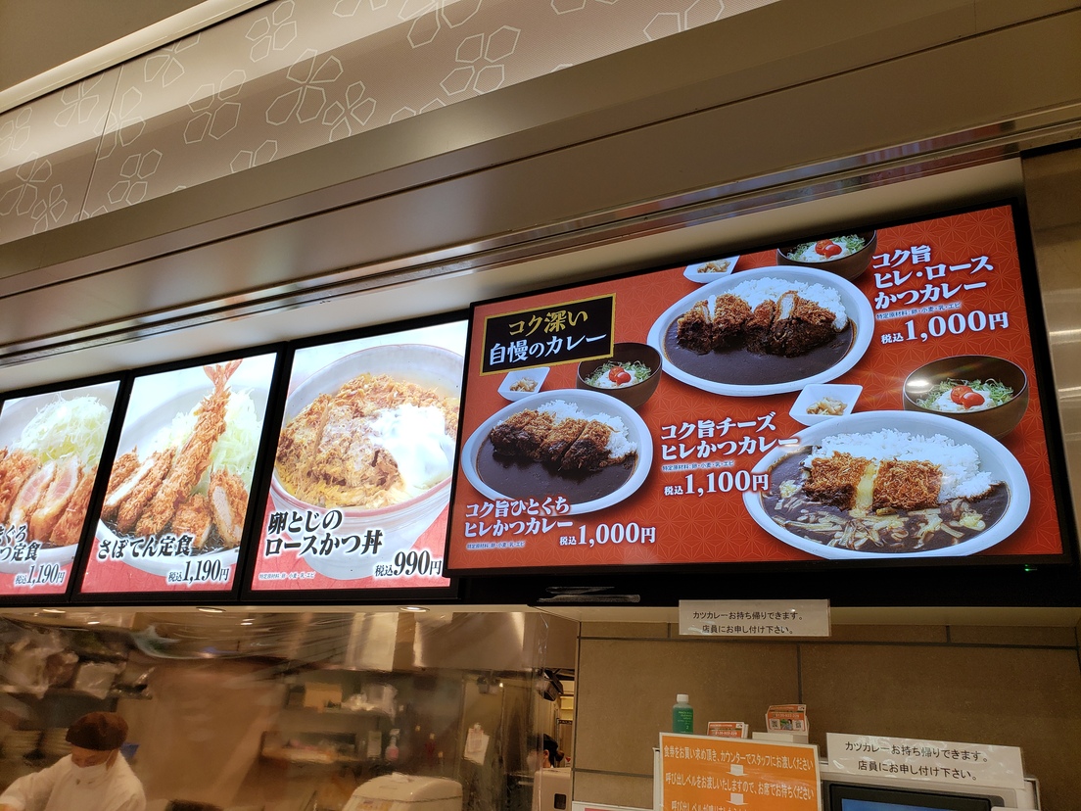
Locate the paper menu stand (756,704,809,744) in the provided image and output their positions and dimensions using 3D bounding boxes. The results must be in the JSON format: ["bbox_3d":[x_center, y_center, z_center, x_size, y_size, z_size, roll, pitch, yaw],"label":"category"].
[{"bbox_3d":[0.483,0.651,1.626,0.092,0.098,0.060,-16,-29,41],"label":"paper menu stand"}]

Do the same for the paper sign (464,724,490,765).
[{"bbox_3d":[-0.437,2.340,5.600,0.155,0.205,0.010,8,-20,16],"label":"paper sign"}]

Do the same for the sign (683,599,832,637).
[{"bbox_3d":[0.426,0.428,1.639,0.297,0.070,0.008,-6,-24,25],"label":"sign"}]

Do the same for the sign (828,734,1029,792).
[{"bbox_3d":[0.642,0.597,1.369,0.297,0.063,0.008,-6,-24,25],"label":"sign"}]

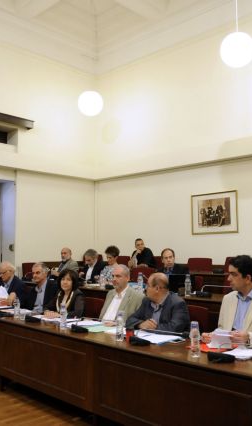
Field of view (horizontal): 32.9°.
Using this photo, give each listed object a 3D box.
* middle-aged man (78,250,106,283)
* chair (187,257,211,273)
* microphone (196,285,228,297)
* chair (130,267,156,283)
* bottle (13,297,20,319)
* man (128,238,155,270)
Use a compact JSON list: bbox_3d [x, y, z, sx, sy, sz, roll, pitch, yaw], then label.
[{"bbox_3d":[-0.534,1.118,5.825,0.540,1.250,0.750,-5,-8,40],"label":"middle-aged man"},{"bbox_3d":[1.051,1.169,6.785,0.450,0.876,0.540,-4,-6,44],"label":"chair"},{"bbox_3d":[0.991,0.847,4.643,0.440,0.115,0.160,0,-5,-1],"label":"microphone"},{"bbox_3d":[0.071,1.234,5.920,0.520,0.965,0.560,-5,-6,44],"label":"chair"},{"bbox_3d":[-1.079,0.930,4.231,0.065,0.220,0.065,0,-6,0],"label":"bottle"},{"bbox_3d":[0.236,1.043,7.299,0.540,1.208,0.740,-4,-6,44],"label":"man"}]

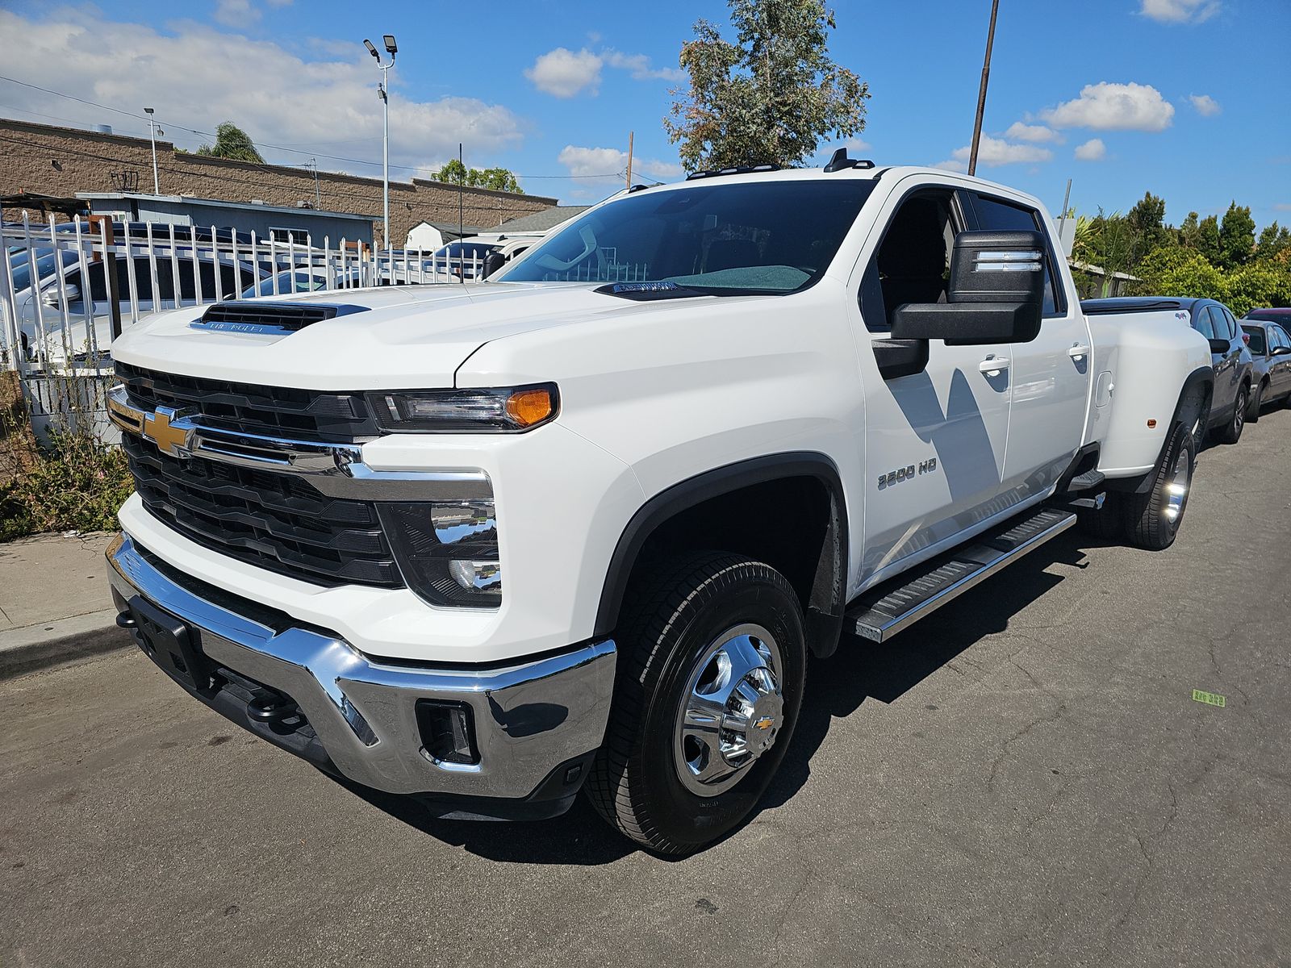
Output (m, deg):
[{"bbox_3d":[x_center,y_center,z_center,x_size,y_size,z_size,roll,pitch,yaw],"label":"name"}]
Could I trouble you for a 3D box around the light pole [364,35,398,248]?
[{"bbox_3d":[-5.753,-6.179,19.132,0.800,7.050,0.500,-2,12,-16],"label":"light pole"}]

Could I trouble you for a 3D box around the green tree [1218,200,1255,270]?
[{"bbox_3d":[22.916,-8.159,33.959,1.900,5.740,1.900,9,14,32],"label":"green tree"}]

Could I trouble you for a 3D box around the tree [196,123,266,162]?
[{"bbox_3d":[-19.444,-12.198,40.959,4.500,9.520,4.500,-4,13,-24],"label":"tree"}]

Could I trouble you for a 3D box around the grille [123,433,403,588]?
[{"bbox_3d":[-1.108,0.029,2.212,1.440,0.240,0.180,11,15,41],"label":"grille"}]

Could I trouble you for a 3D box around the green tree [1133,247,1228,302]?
[{"bbox_3d":[15.932,-5.367,25.957,3.400,3.340,3.000,9,13,30],"label":"green tree"}]

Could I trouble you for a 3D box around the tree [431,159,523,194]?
[{"bbox_3d":[-8.893,-12.643,45.887,5.000,8.810,4.800,-1,12,-11],"label":"tree"}]

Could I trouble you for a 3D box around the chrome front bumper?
[{"bbox_3d":[-1.004,0.321,2.288,2.060,0.330,0.500,11,15,41],"label":"chrome front bumper"}]

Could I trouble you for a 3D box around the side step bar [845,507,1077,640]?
[{"bbox_3d":[1.335,0.315,3.456,0.170,0.070,2.000,11,17,41],"label":"side step bar"}]

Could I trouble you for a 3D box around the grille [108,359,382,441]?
[{"bbox_3d":[-1.112,-0.231,2.151,1.420,0.125,0.140,11,15,41],"label":"grille"}]

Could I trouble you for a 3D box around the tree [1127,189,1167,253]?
[{"bbox_3d":[17.337,-7.425,30.376,1.900,5.630,1.900,8,13,28],"label":"tree"}]

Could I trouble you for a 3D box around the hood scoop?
[{"bbox_3d":[-0.963,-0.446,2.274,0.840,0.085,0.260,11,15,41],"label":"hood scoop"}]

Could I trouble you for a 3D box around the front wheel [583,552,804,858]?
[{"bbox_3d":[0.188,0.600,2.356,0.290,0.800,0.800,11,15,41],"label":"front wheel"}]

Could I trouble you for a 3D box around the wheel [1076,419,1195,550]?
[{"bbox_3d":[3.109,-0.012,5.513,0.580,0.800,0.800,11,15,41],"label":"wheel"}]

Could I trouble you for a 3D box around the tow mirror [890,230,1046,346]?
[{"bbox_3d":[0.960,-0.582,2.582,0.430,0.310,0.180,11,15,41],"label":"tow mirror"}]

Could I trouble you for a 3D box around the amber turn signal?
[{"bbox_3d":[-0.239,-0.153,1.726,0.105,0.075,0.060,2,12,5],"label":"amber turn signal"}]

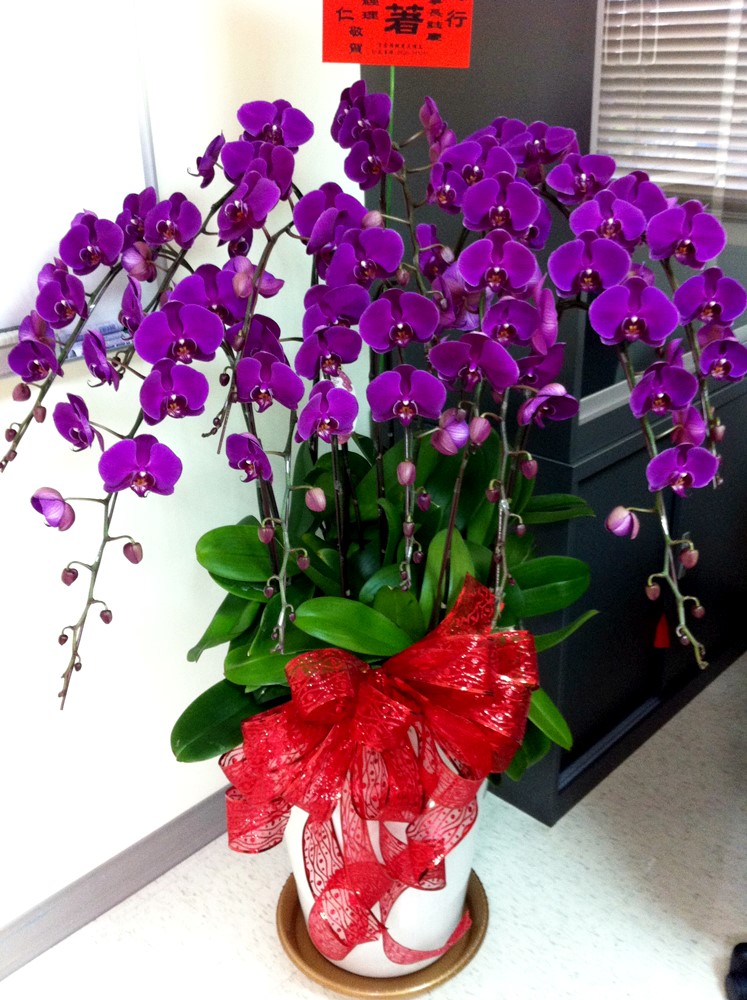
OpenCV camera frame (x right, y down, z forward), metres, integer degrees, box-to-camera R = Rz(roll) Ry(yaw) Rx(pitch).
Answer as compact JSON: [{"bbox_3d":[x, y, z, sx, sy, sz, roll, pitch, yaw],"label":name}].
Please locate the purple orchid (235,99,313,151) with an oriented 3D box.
[{"bbox_3d":[-0.122,-0.467,1.260,0.094,0.064,0.042,12,28,-11],"label":"purple orchid"}]

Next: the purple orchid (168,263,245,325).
[{"bbox_3d":[-0.203,-0.252,1.250,0.100,0.085,0.045,-8,15,-4],"label":"purple orchid"}]

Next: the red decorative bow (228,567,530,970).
[{"bbox_3d":[0.009,0.409,1.450,0.410,0.580,0.260,-1,24,1],"label":"red decorative bow"}]

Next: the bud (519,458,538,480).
[{"bbox_3d":[0.173,-0.034,1.130,0.021,0.022,0.021,-2,25,0],"label":"bud"}]

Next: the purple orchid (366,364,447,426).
[{"bbox_3d":[0.038,-0.121,1.170,0.092,0.072,0.040,-2,26,-1],"label":"purple orchid"}]

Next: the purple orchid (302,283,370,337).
[{"bbox_3d":[-0.047,-0.240,1.280,0.086,0.074,0.042,-21,27,1],"label":"purple orchid"}]

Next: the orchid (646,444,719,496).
[{"bbox_3d":[0.392,-0.037,1.280,0.088,0.060,0.042,2,29,14],"label":"orchid"}]

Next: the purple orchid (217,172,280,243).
[{"bbox_3d":[-0.159,-0.371,1.280,0.084,0.083,0.040,23,29,23],"label":"purple orchid"}]

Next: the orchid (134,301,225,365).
[{"bbox_3d":[-0.227,-0.196,1.180,0.102,0.072,0.043,-8,27,-9],"label":"orchid"}]

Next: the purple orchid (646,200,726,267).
[{"bbox_3d":[0.381,-0.325,1.230,0.099,0.083,0.045,10,15,13],"label":"purple orchid"}]

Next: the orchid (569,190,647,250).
[{"bbox_3d":[0.287,-0.342,1.240,0.094,0.074,0.040,-4,19,12],"label":"orchid"}]

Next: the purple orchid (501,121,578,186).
[{"bbox_3d":[0.217,-0.457,1.330,0.099,0.080,0.042,3,23,8],"label":"purple orchid"}]

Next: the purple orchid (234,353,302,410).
[{"bbox_3d":[-0.120,-0.137,1.170,0.088,0.072,0.040,17,32,19],"label":"purple orchid"}]

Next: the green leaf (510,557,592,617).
[{"bbox_3d":[0.242,0.124,1.410,0.135,0.085,0.050,-9,-11,-1],"label":"green leaf"}]

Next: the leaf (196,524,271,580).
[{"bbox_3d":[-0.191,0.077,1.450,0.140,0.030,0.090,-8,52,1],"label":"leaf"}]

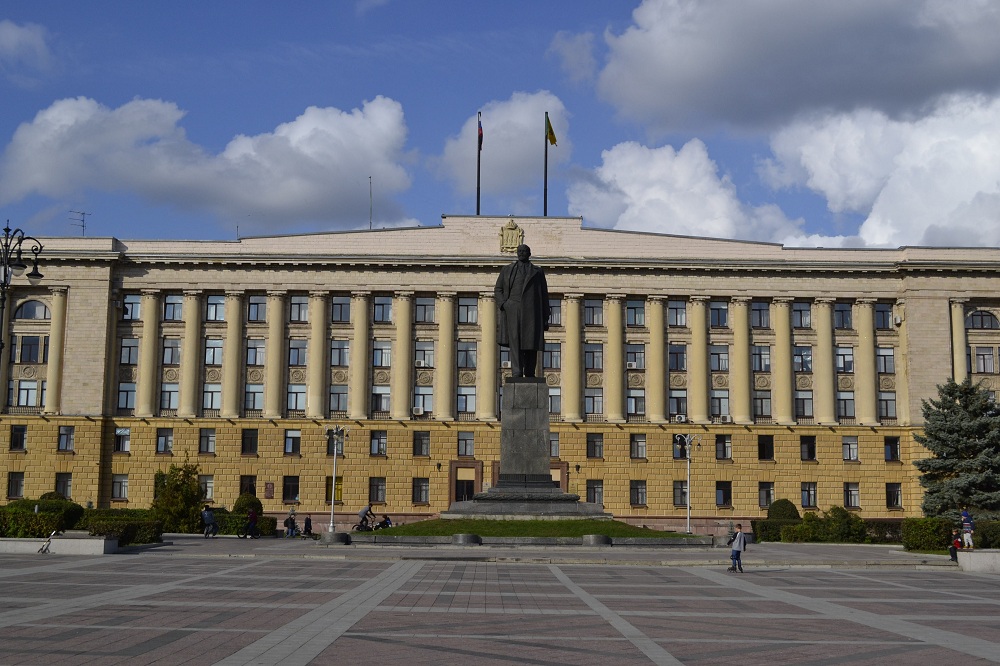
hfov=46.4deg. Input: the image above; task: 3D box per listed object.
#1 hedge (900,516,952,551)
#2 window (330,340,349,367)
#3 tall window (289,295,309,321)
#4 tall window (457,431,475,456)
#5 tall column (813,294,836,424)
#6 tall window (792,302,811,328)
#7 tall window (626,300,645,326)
[{"bbox_3d":[19.274,9.078,52.792,1.962,1.453,1.700,1,-8,-1],"label":"hedge"},{"bbox_3d":[-13.514,1.761,98.809,1.473,2.201,0.250,0,-8,0],"label":"window"},{"bbox_3d":[-17.454,-2.050,101.723,1.497,2.210,0.200,1,-8,-1],"label":"tall window"},{"bbox_3d":[-2.872,9.545,100.144,1.340,2.060,0.250,1,-8,-1],"label":"tall window"},{"bbox_3d":[26.884,2.354,96.319,1.600,10.500,1.500,1,-8,-1],"label":"tall column"},{"bbox_3d":[26.524,-1.491,102.257,1.496,2.222,0.200,1,-8,-1],"label":"tall window"},{"bbox_3d":[11.926,-1.685,102.081,1.534,2.173,0.200,1,-8,-1],"label":"tall window"}]

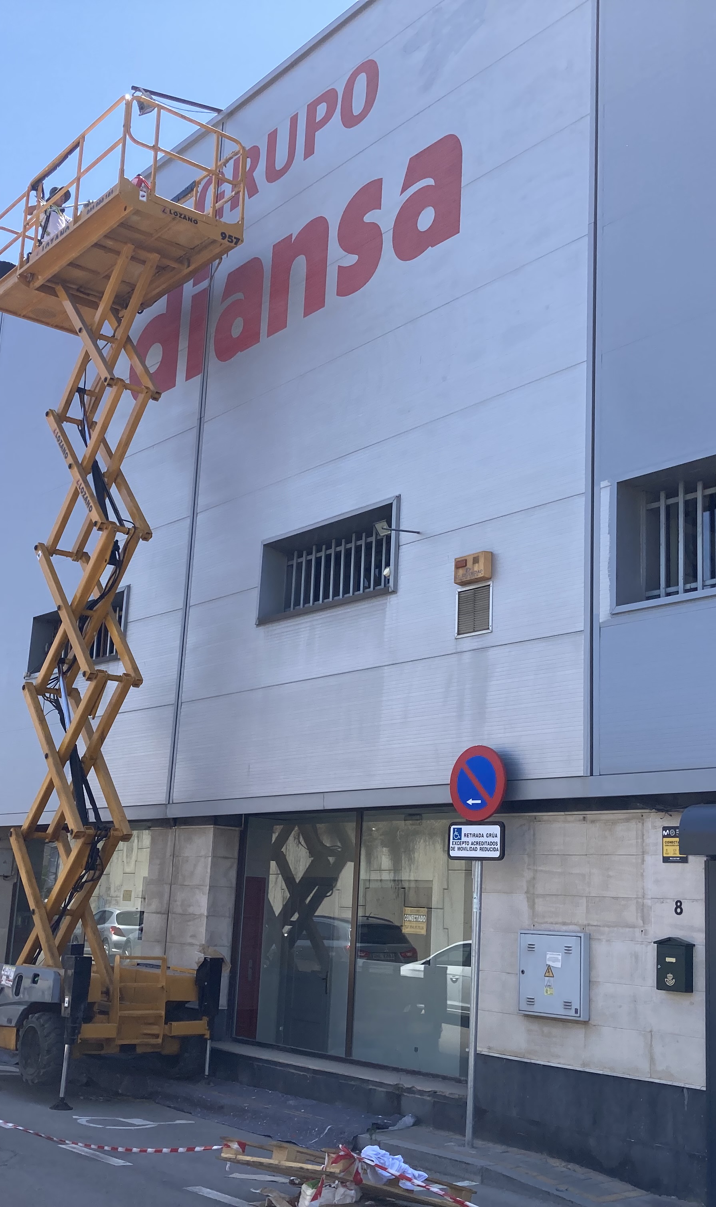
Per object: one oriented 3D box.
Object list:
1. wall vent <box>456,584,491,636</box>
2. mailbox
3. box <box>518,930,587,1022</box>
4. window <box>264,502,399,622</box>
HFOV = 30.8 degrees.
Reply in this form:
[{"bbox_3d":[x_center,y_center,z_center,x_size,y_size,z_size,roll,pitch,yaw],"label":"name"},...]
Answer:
[{"bbox_3d":[1.008,0.070,11.088,0.055,0.430,0.450,13,-17,-37],"label":"wall vent"},{"bbox_3d":[2.152,2.441,8.803,0.100,0.365,0.285,13,-17,-37],"label":"mailbox"},{"bbox_3d":[1.454,2.745,9.636,0.085,0.593,0.645,13,-17,-37],"label":"box"},{"bbox_3d":[-0.247,-0.355,12.917,0.320,0.841,2.066,13,-17,-38],"label":"window"}]

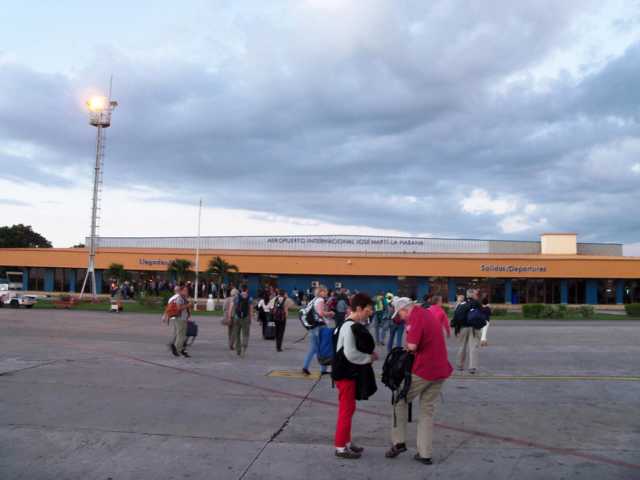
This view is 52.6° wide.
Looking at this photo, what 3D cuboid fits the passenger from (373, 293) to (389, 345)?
[{"bbox_3d":[1.907,2.448,20.242,0.500,1.680,0.380,1,-5,6],"label":"passenger"}]

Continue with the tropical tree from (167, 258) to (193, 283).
[{"bbox_3d":[-13.027,3.778,60.000,2.500,4.033,2.500,1,-4,0],"label":"tropical tree"}]

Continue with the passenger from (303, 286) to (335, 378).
[{"bbox_3d":[-0.027,1.741,12.567,0.600,1.740,0.500,3,-5,-18],"label":"passenger"}]

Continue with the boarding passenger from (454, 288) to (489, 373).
[{"bbox_3d":[3.172,1.877,13.461,0.660,1.750,0.520,1,-4,7],"label":"boarding passenger"}]

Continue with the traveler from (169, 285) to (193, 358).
[{"bbox_3d":[-3.368,1.918,15.627,0.520,1.720,0.520,2,-5,-6],"label":"traveler"}]

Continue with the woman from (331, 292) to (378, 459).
[{"bbox_3d":[0.346,1.354,6.582,0.460,1.630,0.500,2,-4,-6],"label":"woman"}]

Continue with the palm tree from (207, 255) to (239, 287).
[{"bbox_3d":[-9.040,3.709,60.000,2.900,4.265,2.900,1,-4,0],"label":"palm tree"}]

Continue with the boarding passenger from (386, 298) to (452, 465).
[{"bbox_3d":[1.015,1.380,6.600,0.640,1.610,0.520,0,-4,15],"label":"boarding passenger"}]

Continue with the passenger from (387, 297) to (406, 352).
[{"bbox_3d":[1.658,1.976,14.023,0.480,1.570,0.420,1,-4,0],"label":"passenger"}]

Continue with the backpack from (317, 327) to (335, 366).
[{"bbox_3d":[0.068,1.032,6.300,0.190,0.420,0.290,1,-5,3],"label":"backpack"}]

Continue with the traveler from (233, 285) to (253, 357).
[{"bbox_3d":[-1.902,1.962,15.829,0.520,1.740,0.400,1,-5,2],"label":"traveler"}]

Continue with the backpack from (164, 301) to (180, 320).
[{"bbox_3d":[-3.476,1.662,15.252,0.270,0.460,0.320,2,-4,-11],"label":"backpack"}]

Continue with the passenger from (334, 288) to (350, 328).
[{"bbox_3d":[0.685,2.302,19.140,0.500,1.730,0.400,1,-5,0],"label":"passenger"}]

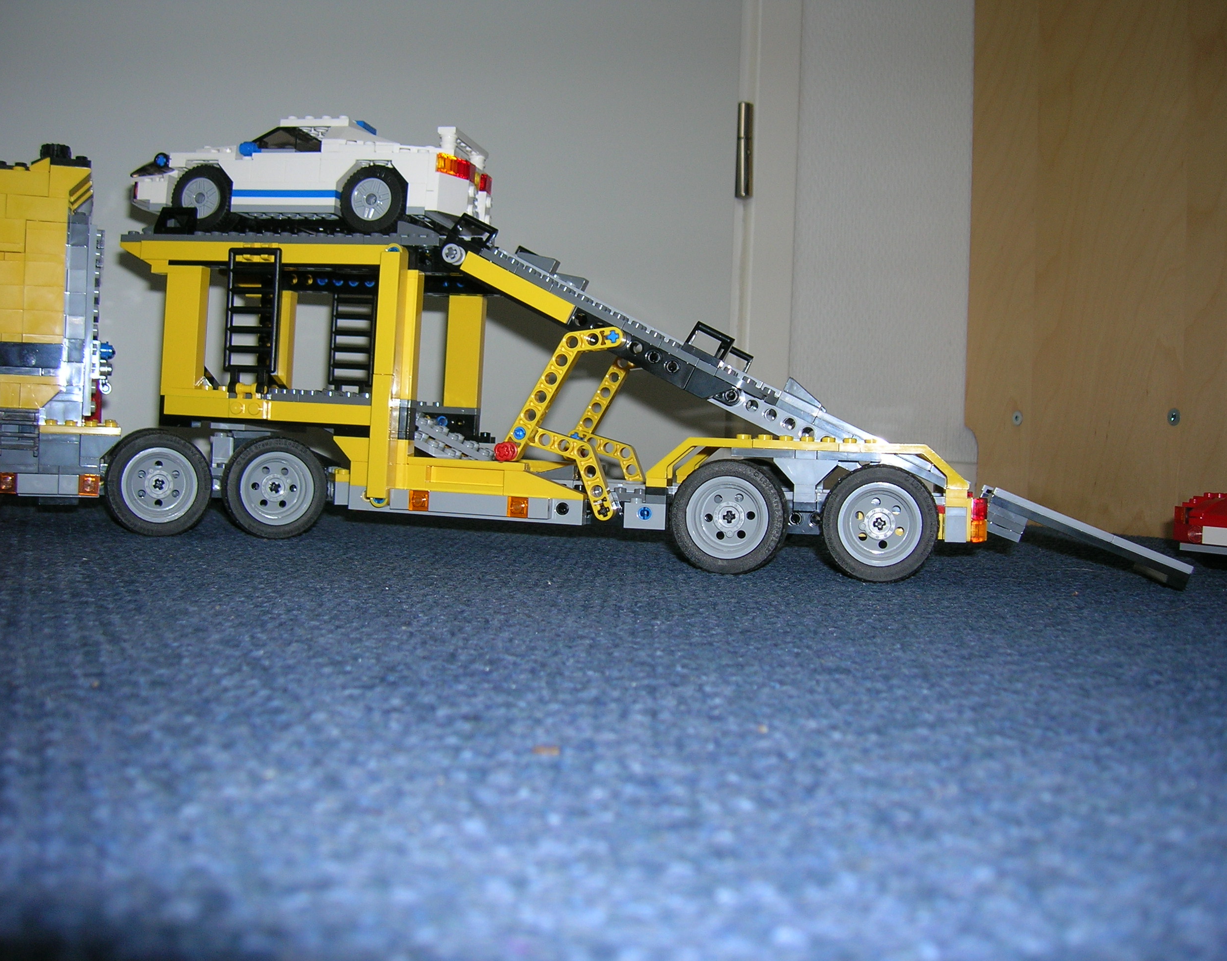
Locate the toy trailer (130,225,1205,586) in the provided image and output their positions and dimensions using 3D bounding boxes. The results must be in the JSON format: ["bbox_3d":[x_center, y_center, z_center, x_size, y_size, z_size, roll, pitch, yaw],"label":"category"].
[{"bbox_3d":[0.007,-0.037,0.530,0.435,0.137,0.114,3,2,11],"label":"toy trailer"}]

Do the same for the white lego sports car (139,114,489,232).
[{"bbox_3d":[-0.131,-0.133,0.555,0.146,0.053,0.054,3,2,11],"label":"white lego sports car"}]

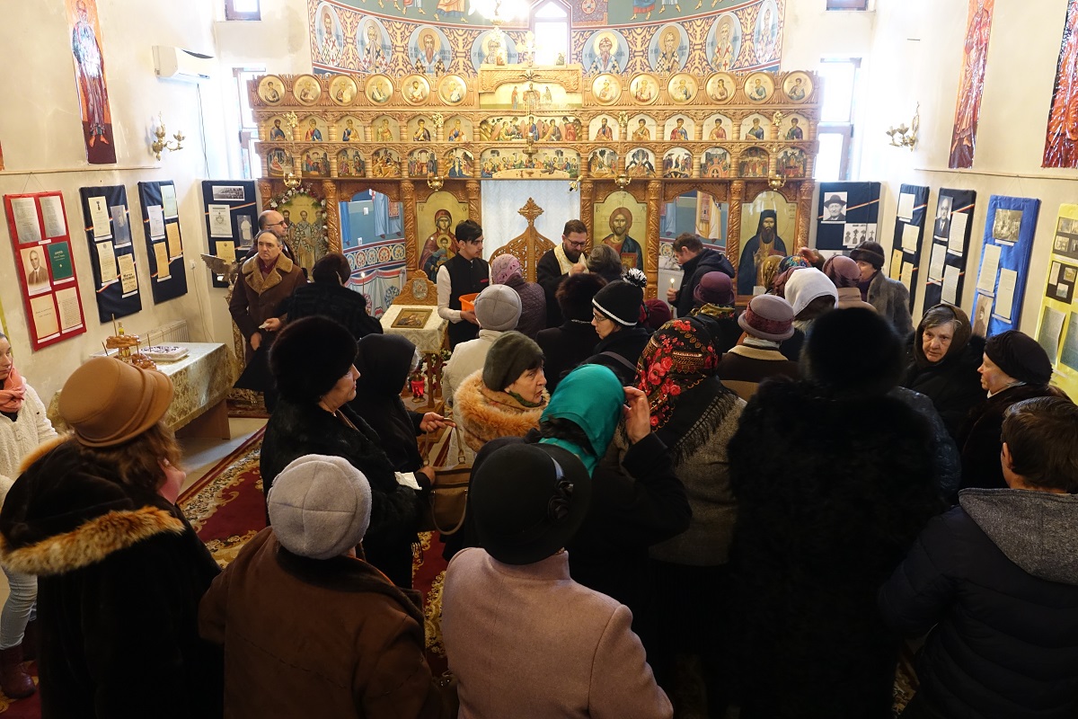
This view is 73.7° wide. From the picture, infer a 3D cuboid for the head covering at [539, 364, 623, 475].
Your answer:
[{"bbox_3d":[0.135,0.176,2.220,0.230,0.310,0.270,12,19,36],"label":"head covering"}]

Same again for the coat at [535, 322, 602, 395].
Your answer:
[{"bbox_3d":[0.219,0.247,3.908,0.540,0.960,0.380,1,16,6],"label":"coat"}]

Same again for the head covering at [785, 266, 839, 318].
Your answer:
[{"bbox_3d":[1.447,-0.361,3.840,0.230,0.260,0.260,-7,17,-24],"label":"head covering"}]

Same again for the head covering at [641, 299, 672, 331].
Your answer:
[{"bbox_3d":[0.694,-0.255,4.286,0.210,0.180,0.220,-3,16,-10],"label":"head covering"}]

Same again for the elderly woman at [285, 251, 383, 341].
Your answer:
[{"bbox_3d":[-1.361,0.093,4.840,0.580,1.616,0.420,5,17,18],"label":"elderly woman"}]

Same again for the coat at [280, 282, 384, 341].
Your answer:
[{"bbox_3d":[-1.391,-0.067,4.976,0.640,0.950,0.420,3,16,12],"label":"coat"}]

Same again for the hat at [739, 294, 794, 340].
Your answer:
[{"bbox_3d":[1.035,-0.190,3.267,0.260,0.160,0.270,4,28,-13],"label":"hat"}]

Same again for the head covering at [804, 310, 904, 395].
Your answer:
[{"bbox_3d":[0.952,-0.023,2.172,0.290,0.230,0.290,-1,15,-5],"label":"head covering"}]

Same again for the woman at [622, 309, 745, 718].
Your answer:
[{"bbox_3d":[0.534,0.643,2.729,0.500,1.640,0.360,-3,16,-10],"label":"woman"}]

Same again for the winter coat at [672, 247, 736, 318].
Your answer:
[{"bbox_3d":[1.241,-0.447,5.456,0.450,0.800,0.500,13,20,38],"label":"winter coat"}]

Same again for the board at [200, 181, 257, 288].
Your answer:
[{"bbox_3d":[-2.891,-1.184,6.839,0.495,1.000,0.050,0,16,1],"label":"board"}]

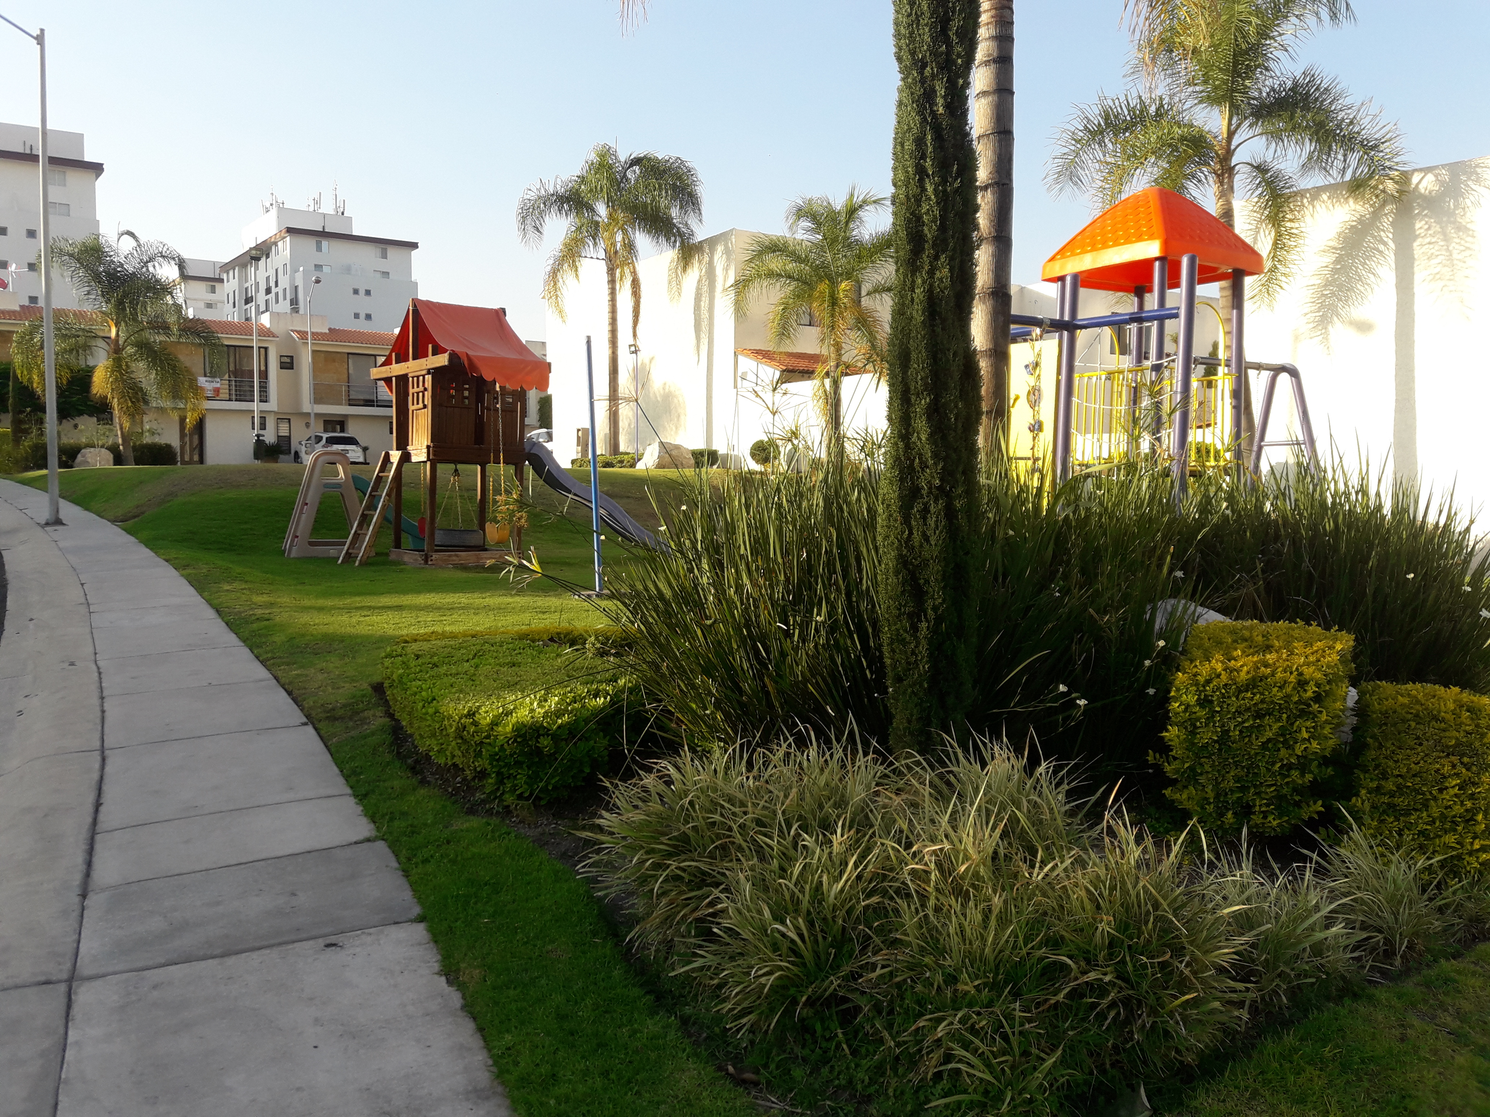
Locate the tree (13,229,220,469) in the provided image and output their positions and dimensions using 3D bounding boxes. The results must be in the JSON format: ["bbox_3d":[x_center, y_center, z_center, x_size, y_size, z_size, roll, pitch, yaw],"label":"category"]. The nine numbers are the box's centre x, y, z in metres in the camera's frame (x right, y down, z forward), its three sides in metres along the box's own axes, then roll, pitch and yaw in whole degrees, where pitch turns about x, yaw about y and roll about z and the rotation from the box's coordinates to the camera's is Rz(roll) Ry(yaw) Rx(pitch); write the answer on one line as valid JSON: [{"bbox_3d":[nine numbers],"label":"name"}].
[{"bbox_3d":[-18.219,-6.115,34.767,5.900,6.750,5.900,0,3,0],"label":"tree"}]

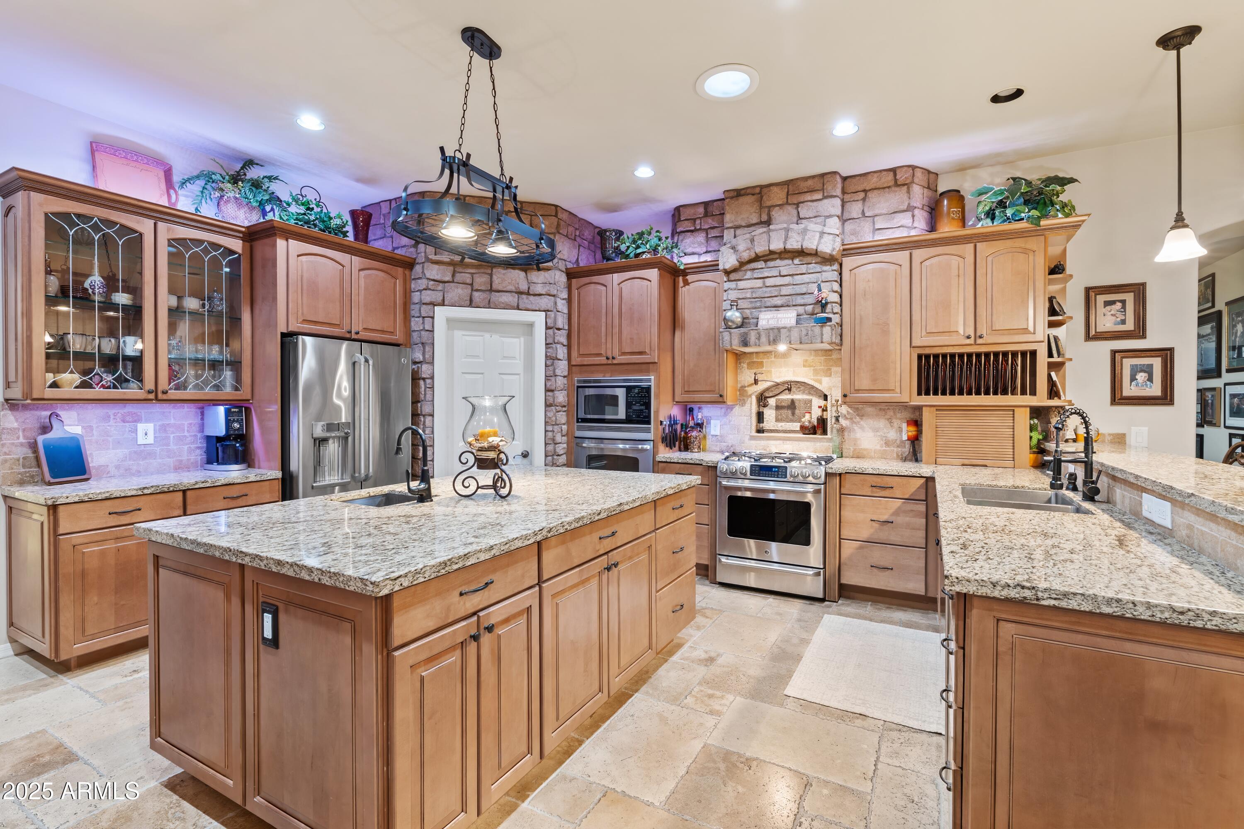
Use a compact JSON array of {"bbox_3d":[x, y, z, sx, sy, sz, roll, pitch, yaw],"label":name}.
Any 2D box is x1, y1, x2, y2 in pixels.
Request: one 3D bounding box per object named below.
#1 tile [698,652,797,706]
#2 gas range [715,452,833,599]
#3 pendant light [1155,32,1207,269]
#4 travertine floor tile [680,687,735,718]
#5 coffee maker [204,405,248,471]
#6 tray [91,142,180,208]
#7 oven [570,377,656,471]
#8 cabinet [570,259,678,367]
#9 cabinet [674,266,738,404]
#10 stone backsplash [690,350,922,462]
[{"bbox_3d":[0.635,1.298,2.885,0.405,0.012,0.410,0,1,28],"label":"tile"},{"bbox_3d":[1.186,0.800,4.420,0.757,0.940,0.710,0,1,28],"label":"gas range"},{"bbox_3d":[2.553,-1.218,2.695,0.175,1.035,0.175,1,1,28],"label":"pendant light"},{"bbox_3d":[0.393,1.293,2.636,0.193,0.012,0.200,1,1,29],"label":"travertine floor tile"},{"bbox_3d":[-2.473,0.147,3.679,0.240,0.400,0.200,1,1,21],"label":"coffee maker"},{"bbox_3d":[-2.719,-1.253,3.287,0.070,0.390,0.390,-12,-5,29],"label":"tray"},{"bbox_3d":[0.059,0.248,4.957,0.750,1.110,0.580,1,1,29],"label":"oven"},{"bbox_3d":[0.043,-0.830,5.146,0.870,0.840,0.630,1,1,28],"label":"cabinet"},{"bbox_3d":[0.707,-0.665,4.955,0.470,1.140,0.355,1,1,28],"label":"cabinet"},{"bbox_3d":[1.418,-0.093,4.788,1.832,0.855,0.050,1,1,28],"label":"stone backsplash"}]

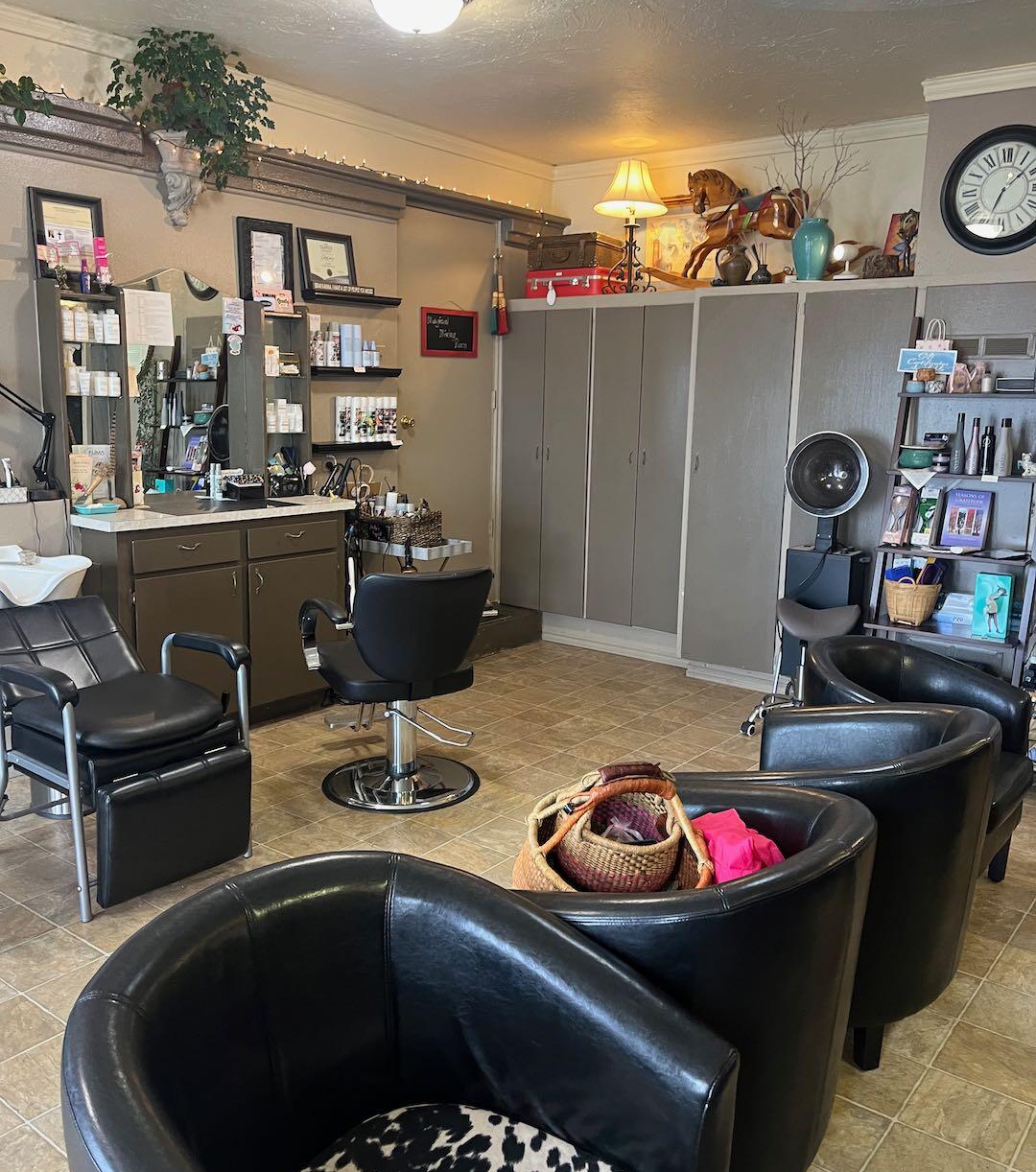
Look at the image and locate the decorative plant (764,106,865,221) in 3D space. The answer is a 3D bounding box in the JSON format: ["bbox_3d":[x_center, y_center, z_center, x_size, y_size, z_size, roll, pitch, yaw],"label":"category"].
[{"bbox_3d":[1.408,-1.989,4.900,0.460,0.530,0.300,9,13,37],"label":"decorative plant"}]

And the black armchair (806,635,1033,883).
[{"bbox_3d":[1.129,0.560,3.098,0.580,0.700,0.710,9,13,37],"label":"black armchair"}]

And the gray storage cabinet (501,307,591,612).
[{"bbox_3d":[0.279,-0.734,6.162,0.632,1.732,0.450,9,14,38],"label":"gray storage cabinet"}]

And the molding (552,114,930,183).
[{"bbox_3d":[1.132,-2.348,5.603,2.380,0.090,0.060,9,13,37],"label":"molding"}]

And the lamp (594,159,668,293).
[{"bbox_3d":[0.602,-1.936,5.597,0.394,0.695,0.394,1,11,0],"label":"lamp"}]

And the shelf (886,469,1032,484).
[{"bbox_3d":[1.937,-0.472,4.485,0.640,0.022,0.200,9,13,37],"label":"shelf"}]

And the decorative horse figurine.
[{"bbox_3d":[1.162,-1.884,5.358,0.620,0.545,0.200,9,13,37],"label":"decorative horse figurine"}]

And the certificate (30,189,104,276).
[{"bbox_3d":[-1.694,-1.317,3.917,0.025,0.320,0.285,4,10,38],"label":"certificate"}]

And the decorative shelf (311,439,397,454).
[{"bbox_3d":[-0.831,-0.711,5.248,0.110,0.047,0.595,9,14,38],"label":"decorative shelf"}]

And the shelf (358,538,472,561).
[{"bbox_3d":[-0.505,-0.192,5.074,0.441,0.066,0.294,9,14,38],"label":"shelf"}]

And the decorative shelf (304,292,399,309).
[{"bbox_3d":[-0.800,-1.391,5.061,0.090,0.045,0.580,9,13,37],"label":"decorative shelf"}]

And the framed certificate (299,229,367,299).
[{"bbox_3d":[-0.891,-1.514,4.924,0.025,0.310,0.335,1,8,39],"label":"framed certificate"}]

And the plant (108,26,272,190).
[{"bbox_3d":[-1.253,-1.825,3.974,0.420,0.540,0.630,9,13,37],"label":"plant"}]

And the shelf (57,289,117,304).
[{"bbox_3d":[-1.709,-1.116,4.024,0.140,0.026,0.257,9,14,38],"label":"shelf"}]

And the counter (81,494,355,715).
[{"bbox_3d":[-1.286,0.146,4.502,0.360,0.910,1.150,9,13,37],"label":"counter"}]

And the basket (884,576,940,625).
[{"bbox_3d":[1.723,0.057,4.533,0.240,0.200,0.220,9,14,38],"label":"basket"}]

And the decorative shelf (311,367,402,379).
[{"bbox_3d":[-0.826,-1.068,5.180,0.110,0.047,0.595,9,14,38],"label":"decorative shelf"}]

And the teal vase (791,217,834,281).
[{"bbox_3d":[1.415,-1.605,4.979,0.205,0.315,0.205,9,13,37],"label":"teal vase"}]

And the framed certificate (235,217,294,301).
[{"bbox_3d":[-1.145,-1.478,4.733,0.030,0.353,0.309,9,14,38],"label":"framed certificate"}]

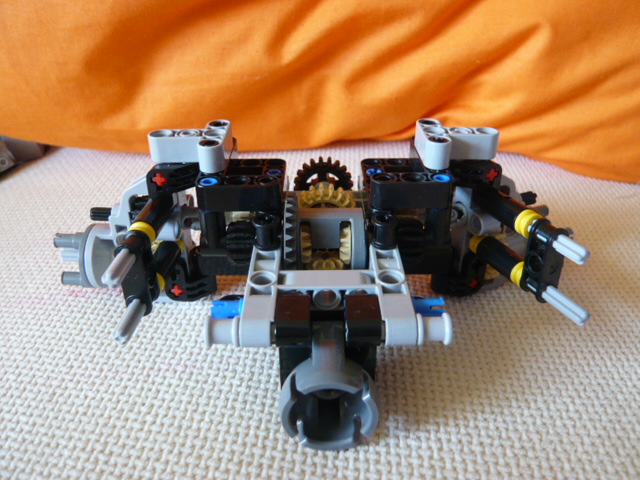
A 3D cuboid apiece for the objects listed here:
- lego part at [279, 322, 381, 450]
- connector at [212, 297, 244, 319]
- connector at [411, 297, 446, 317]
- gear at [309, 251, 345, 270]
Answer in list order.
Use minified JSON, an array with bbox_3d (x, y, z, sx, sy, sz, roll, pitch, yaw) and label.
[{"bbox_3d":[0.002,0.033,0.121,0.024,0.032,0.015,0,30,0],"label":"lego part"},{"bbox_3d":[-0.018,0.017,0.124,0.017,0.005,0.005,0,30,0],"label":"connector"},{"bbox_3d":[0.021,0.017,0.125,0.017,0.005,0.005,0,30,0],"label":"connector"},{"bbox_3d":[0.002,0.006,0.155,0.012,0.005,0.012,0,30,0],"label":"gear"}]

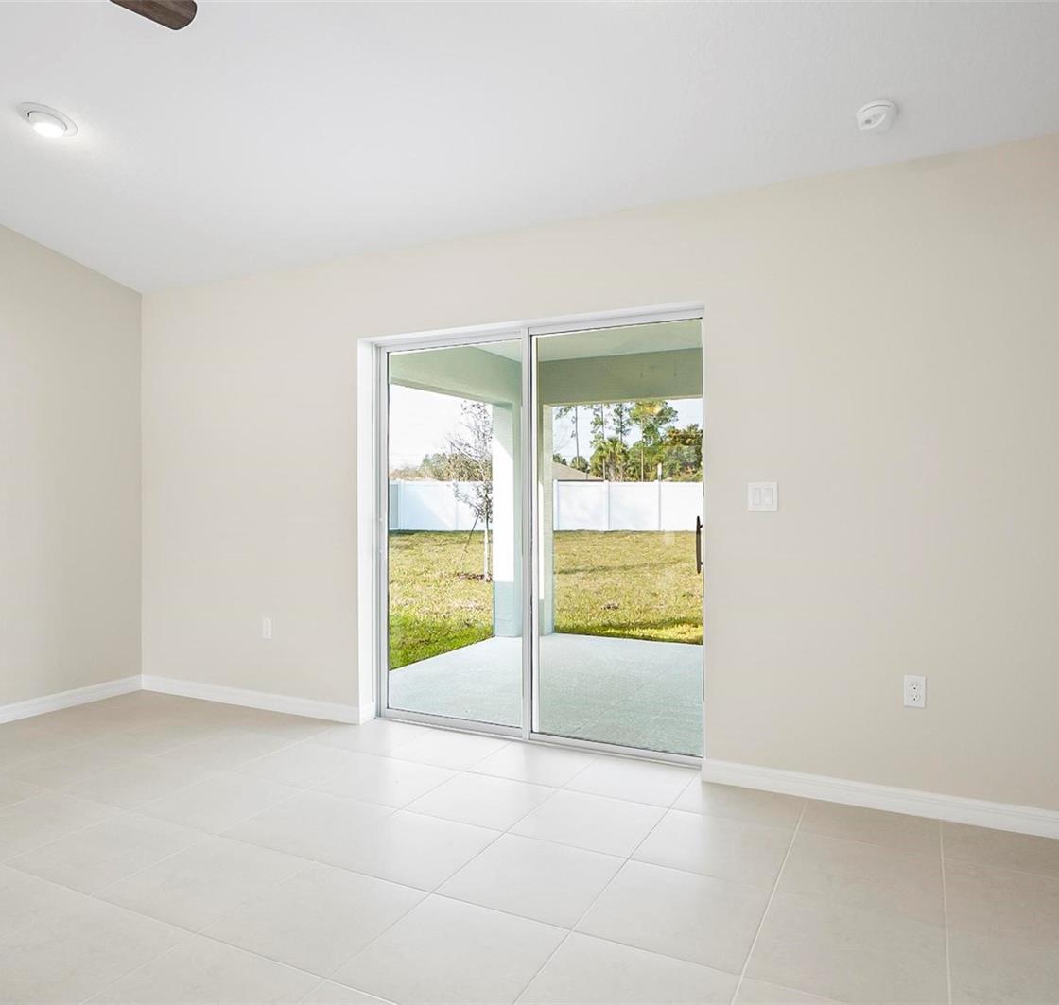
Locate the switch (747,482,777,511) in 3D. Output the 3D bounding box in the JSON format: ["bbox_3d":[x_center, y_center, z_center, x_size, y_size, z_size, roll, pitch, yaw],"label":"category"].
[{"bbox_3d":[0.935,-0.022,3.027,0.115,0.116,0.012,0,0,27],"label":"switch"}]

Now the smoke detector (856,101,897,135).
[{"bbox_3d":[1.174,-1.300,2.548,0.132,0.045,0.132,0,-11,27],"label":"smoke detector"}]

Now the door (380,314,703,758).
[{"bbox_3d":[0.007,0.156,3.715,1.800,2.000,0.110,0,0,27],"label":"door"}]

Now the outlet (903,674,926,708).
[{"bbox_3d":[1.421,0.697,2.783,0.070,0.114,0.010,0,0,27],"label":"outlet"}]

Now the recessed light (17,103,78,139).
[{"bbox_3d":[-1.930,-1.520,3.030,0.205,0.030,0.205,0,-11,27],"label":"recessed light"}]

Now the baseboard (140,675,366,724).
[{"bbox_3d":[-1.642,1.118,4.329,1.715,0.093,0.016,0,0,27],"label":"baseboard"}]

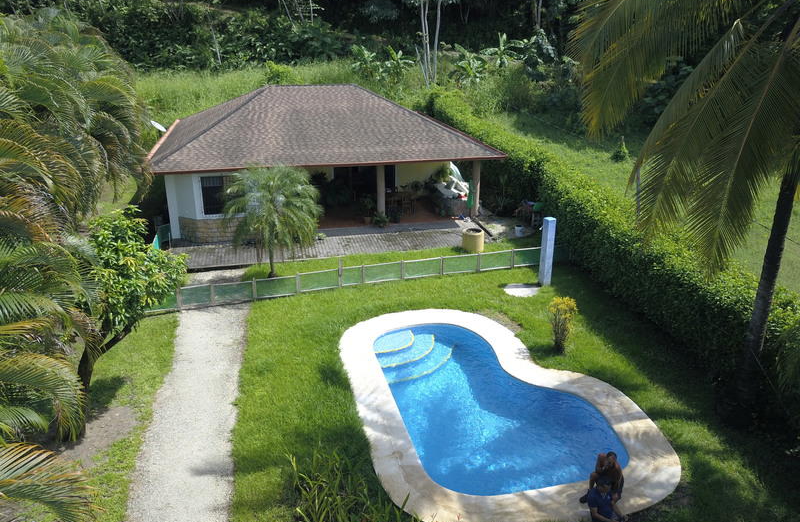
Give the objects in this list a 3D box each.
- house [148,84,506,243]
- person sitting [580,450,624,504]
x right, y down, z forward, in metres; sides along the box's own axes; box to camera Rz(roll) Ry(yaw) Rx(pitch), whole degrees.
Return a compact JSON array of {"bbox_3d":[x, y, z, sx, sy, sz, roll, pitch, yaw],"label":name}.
[{"bbox_3d":[-3.399,-4.915,24.568,11.860,4.378,11.339,-5,22,-12],"label":"house"},{"bbox_3d":[2.943,3.085,8.716,0.600,0.800,0.650,2,21,5],"label":"person sitting"}]

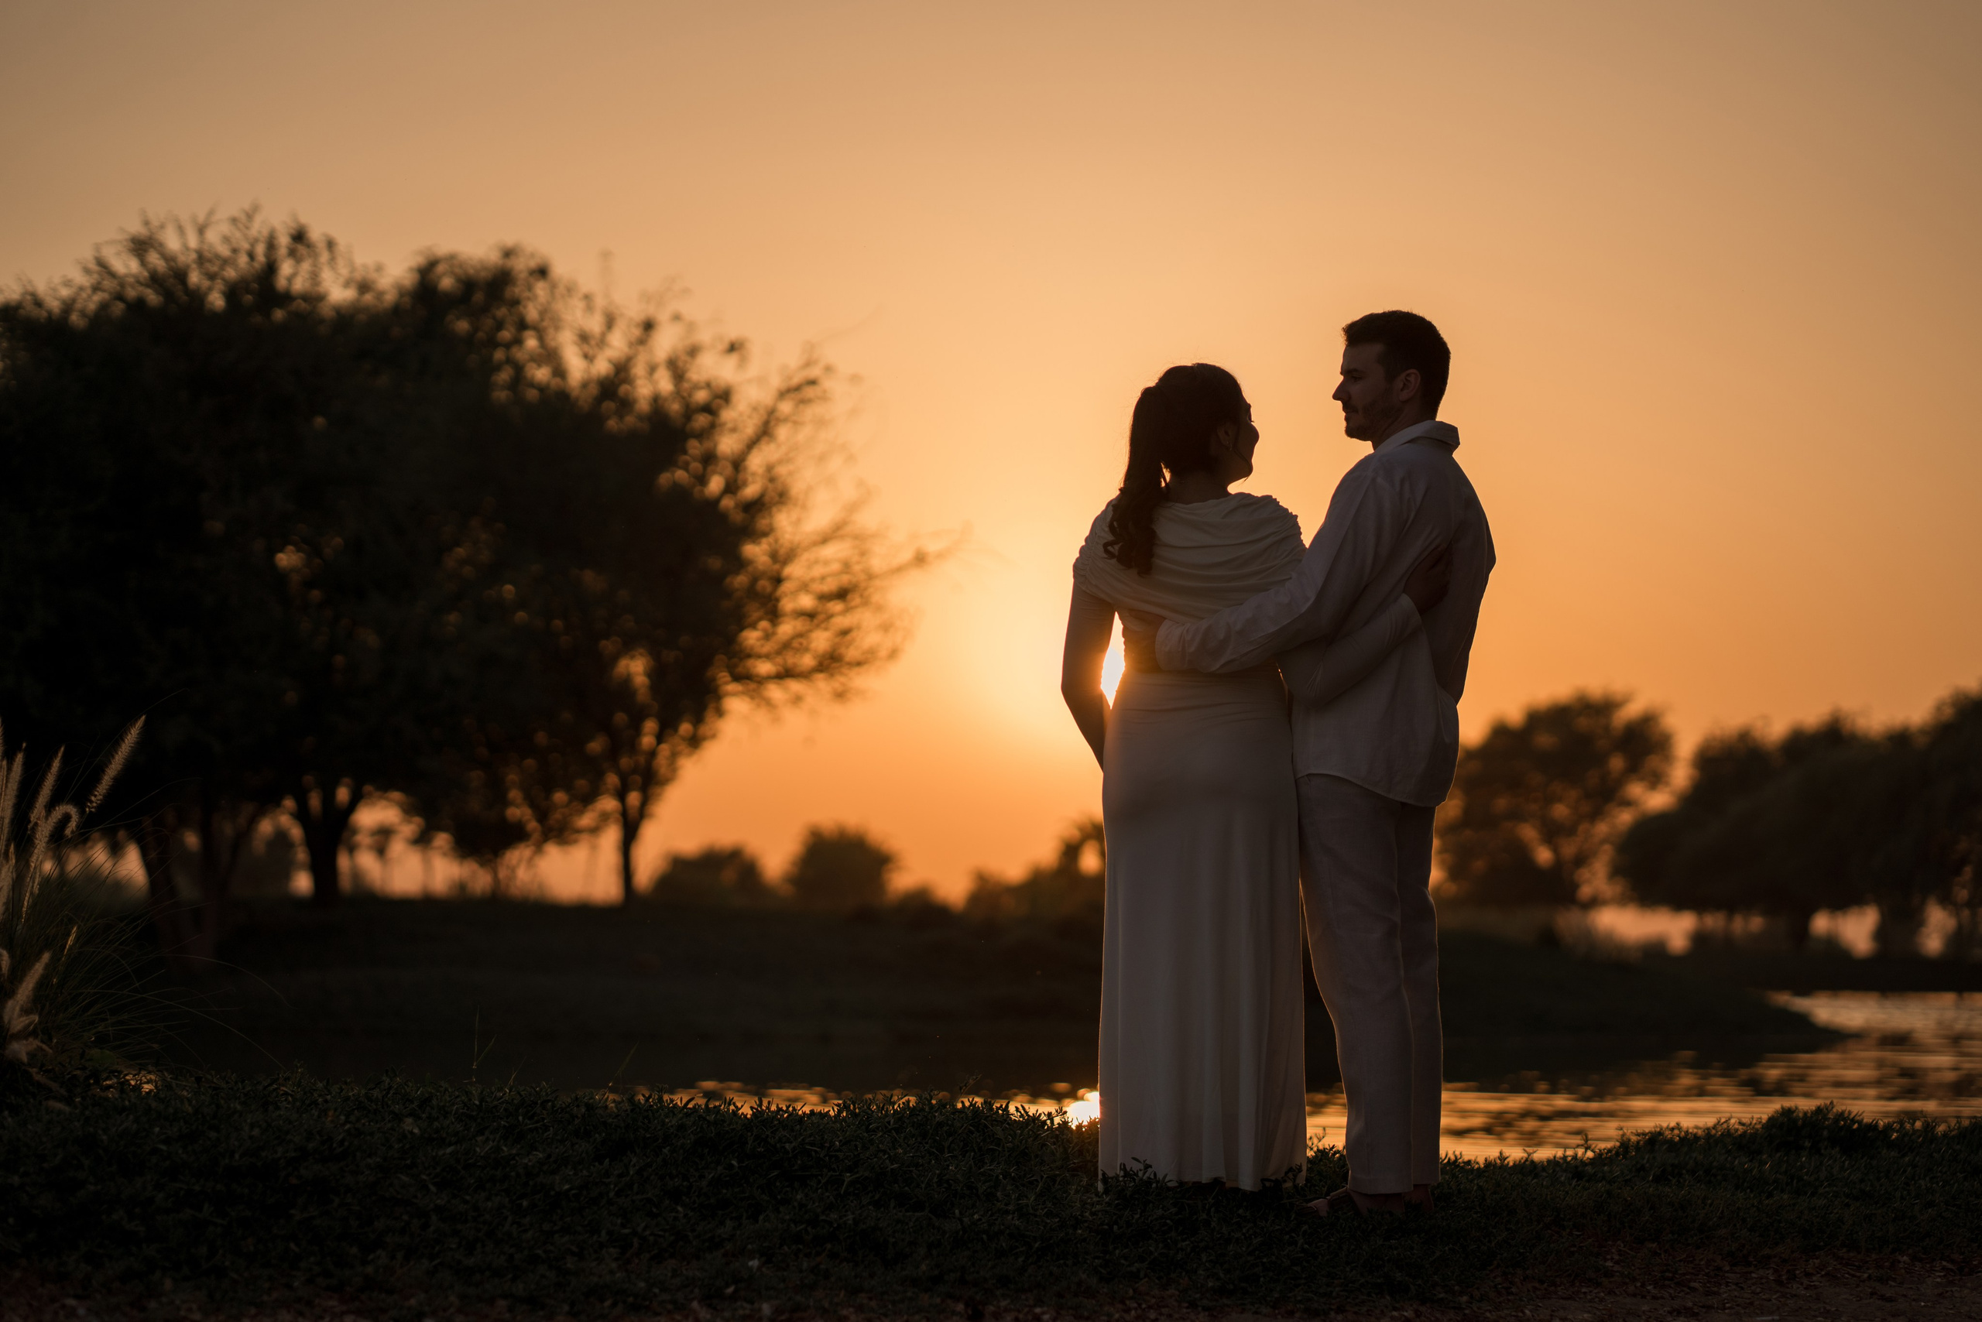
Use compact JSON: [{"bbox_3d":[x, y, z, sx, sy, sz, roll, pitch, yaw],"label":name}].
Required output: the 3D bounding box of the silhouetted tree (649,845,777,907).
[{"bbox_3d":[-7.443,5.811,125.000,3.430,1.870,3.260,0,-3,0],"label":"silhouetted tree"}]

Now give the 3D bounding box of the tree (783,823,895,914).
[{"bbox_3d":[-4.011,5.542,125.000,3.020,2.510,2.870,0,-3,0],"label":"tree"}]

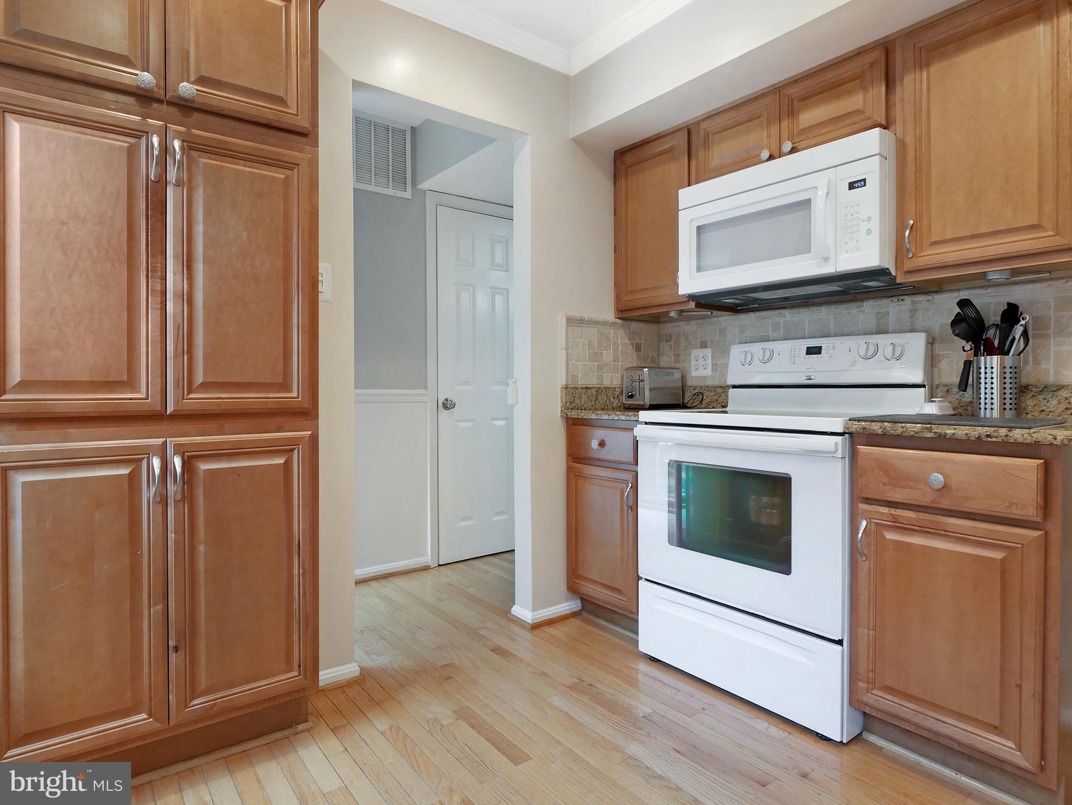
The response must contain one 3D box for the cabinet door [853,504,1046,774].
[{"bbox_3d":[1.036,0.568,1.423,0.025,0.559,0.391,0,1,-40],"label":"cabinet door"}]

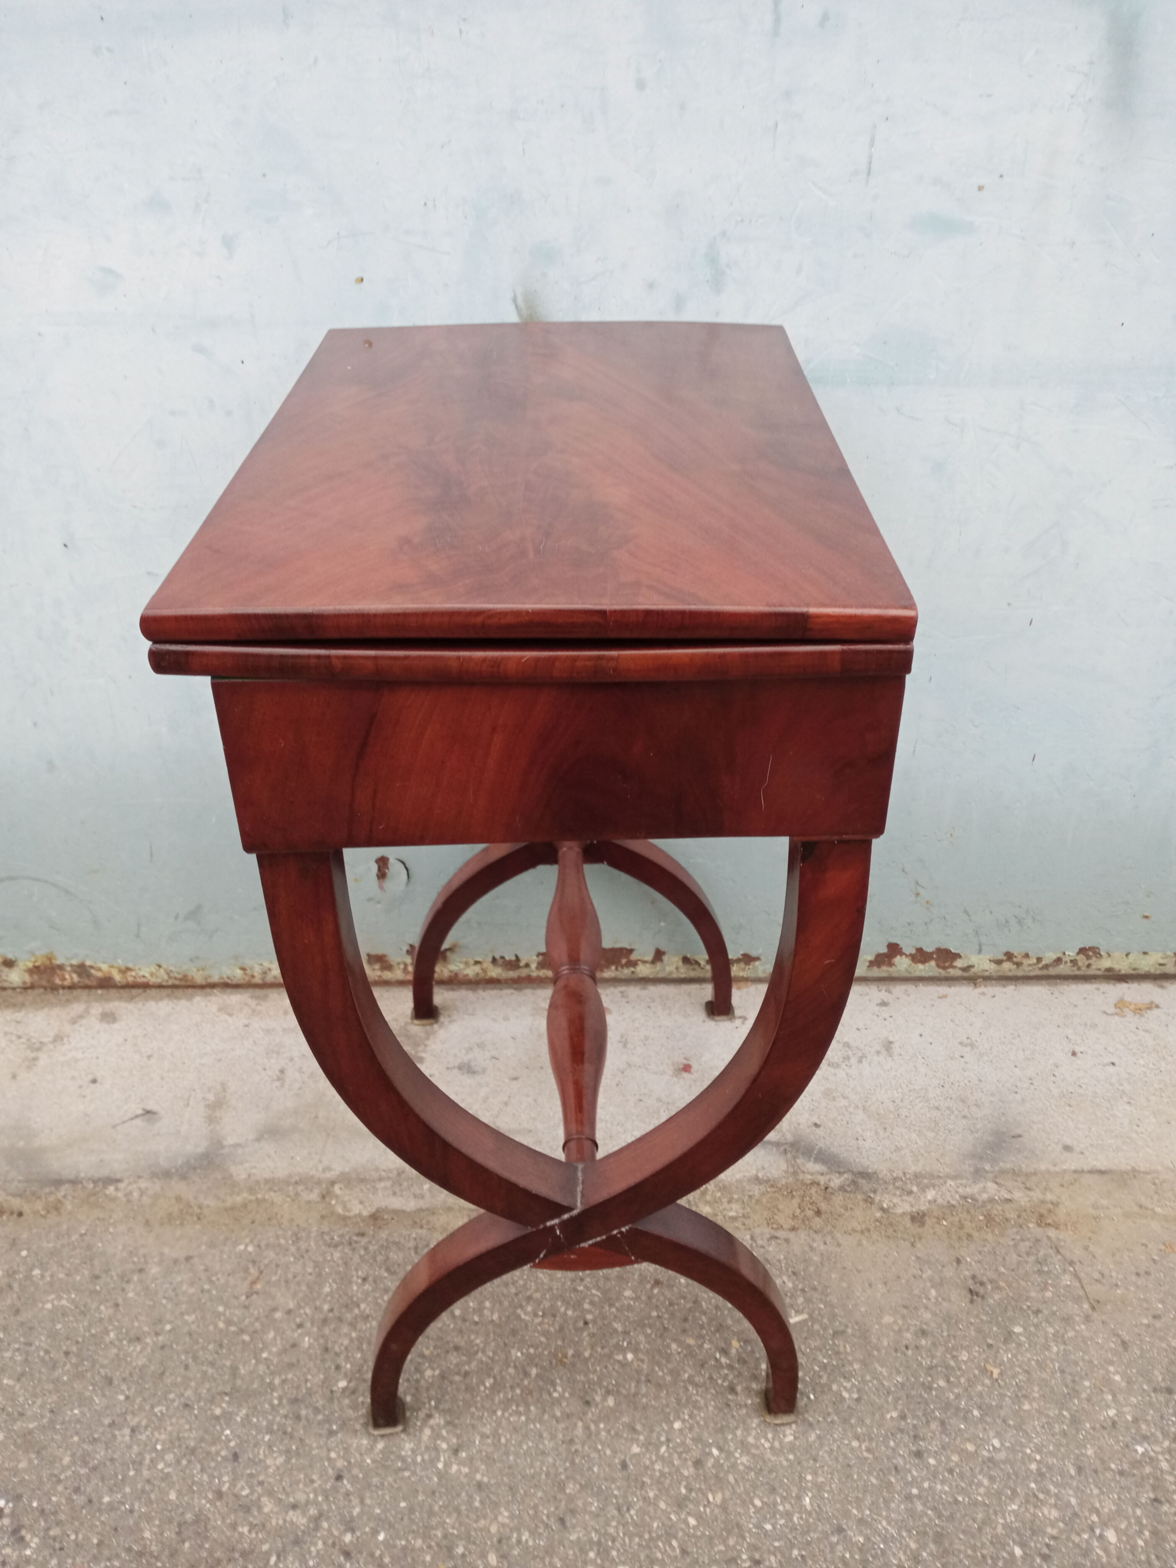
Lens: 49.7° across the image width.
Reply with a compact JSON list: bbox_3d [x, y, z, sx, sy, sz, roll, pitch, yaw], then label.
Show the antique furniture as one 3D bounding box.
[{"bbox_3d":[-0.025,0.079,1.071,0.395,0.765,0.555,-1,34,0],"label":"antique furniture"}]

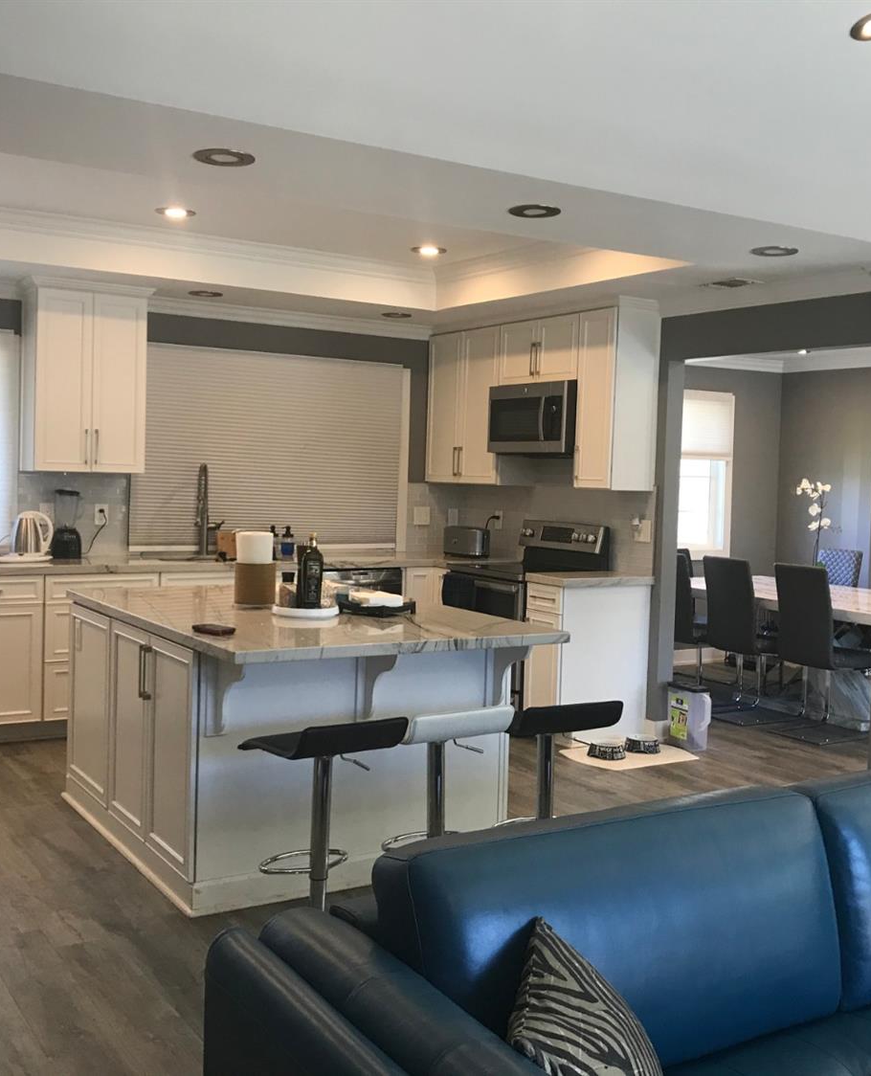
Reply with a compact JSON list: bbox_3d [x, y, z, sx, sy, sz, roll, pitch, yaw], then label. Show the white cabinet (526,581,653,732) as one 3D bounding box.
[{"bbox_3d":[0.860,0.689,6.603,0.594,0.866,0.386,0,4,-32],"label":"white cabinet"}]

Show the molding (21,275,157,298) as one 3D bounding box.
[{"bbox_3d":[-1.923,-1.356,6.403,0.670,0.085,0.370,0,3,-32],"label":"molding"}]

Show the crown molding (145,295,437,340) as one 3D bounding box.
[{"bbox_3d":[-0.888,-1.367,7.255,2.050,0.100,0.080,0,3,-32],"label":"crown molding"}]

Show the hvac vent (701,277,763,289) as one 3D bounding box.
[{"bbox_3d":[1.487,-1.265,5.833,0.231,0.020,0.271,0,4,-32],"label":"hvac vent"}]

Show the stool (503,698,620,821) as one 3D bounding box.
[{"bbox_3d":[0.355,0.894,3.882,0.381,0.728,0.381,0,4,-27],"label":"stool"}]

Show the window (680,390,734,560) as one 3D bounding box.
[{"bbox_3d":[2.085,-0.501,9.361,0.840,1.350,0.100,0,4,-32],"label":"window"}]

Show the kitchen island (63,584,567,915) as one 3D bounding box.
[{"bbox_3d":[-0.581,0.736,4.622,1.297,0.905,1.876,0,4,-32],"label":"kitchen island"}]

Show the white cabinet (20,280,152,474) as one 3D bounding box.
[{"bbox_3d":[-1.954,-0.888,6.464,0.653,1.040,0.366,0,4,-32],"label":"white cabinet"}]

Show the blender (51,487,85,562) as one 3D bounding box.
[{"bbox_3d":[-2.062,-0.080,6.466,0.180,0.400,0.180,0,3,-24],"label":"blender"}]

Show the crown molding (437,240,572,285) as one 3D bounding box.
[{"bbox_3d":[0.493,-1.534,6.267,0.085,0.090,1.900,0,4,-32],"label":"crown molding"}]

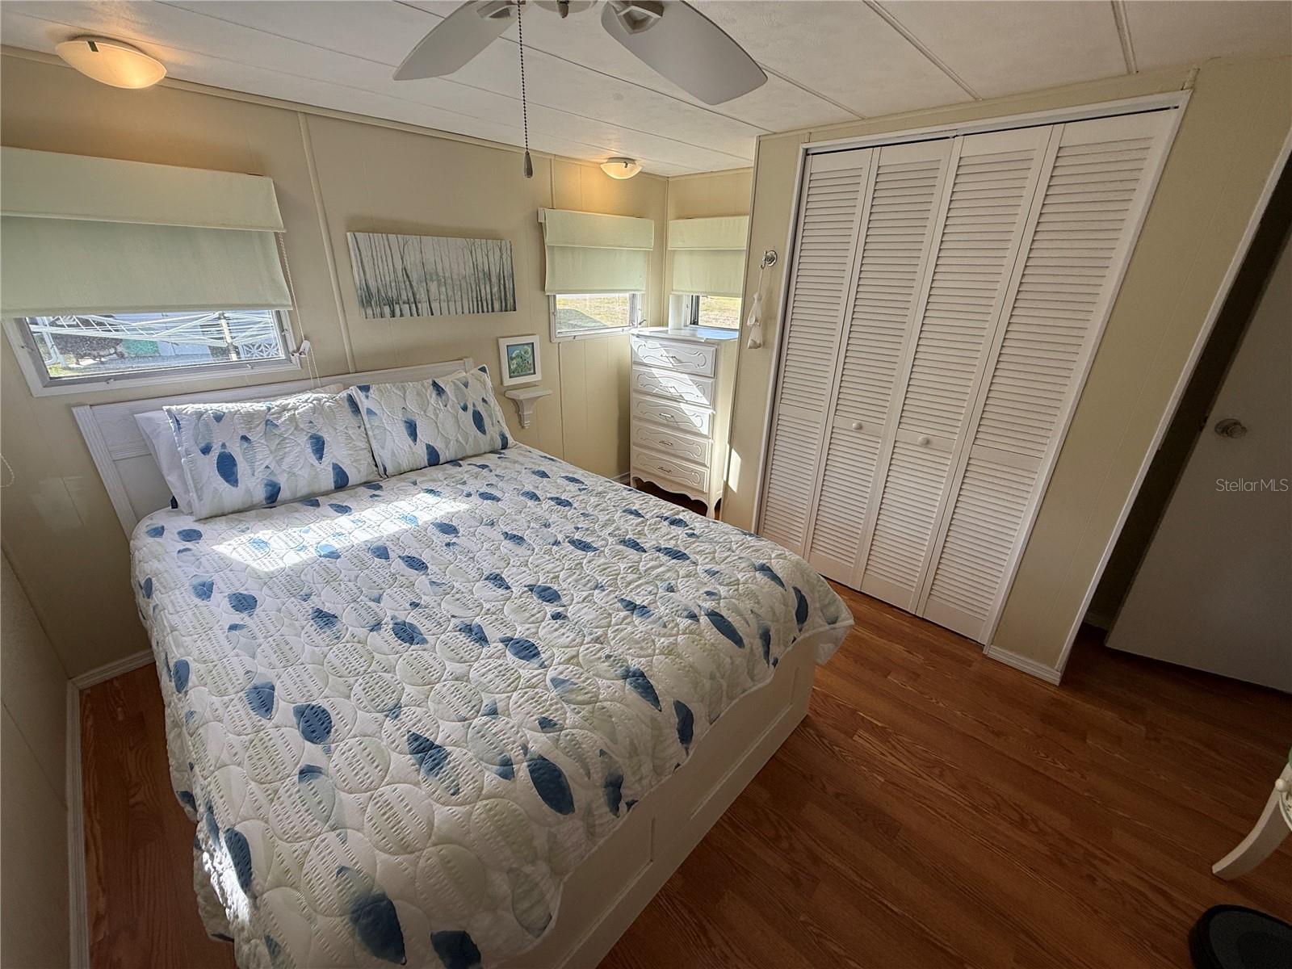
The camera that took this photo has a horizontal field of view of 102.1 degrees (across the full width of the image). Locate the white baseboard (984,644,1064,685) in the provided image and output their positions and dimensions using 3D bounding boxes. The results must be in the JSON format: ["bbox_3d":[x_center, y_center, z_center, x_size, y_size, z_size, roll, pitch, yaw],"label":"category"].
[{"bbox_3d":[1.634,0.777,2.260,0.260,0.065,0.016,23,30,40],"label":"white baseboard"}]

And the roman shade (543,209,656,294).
[{"bbox_3d":[-0.268,-1.366,3.115,0.065,0.430,0.830,23,30,40],"label":"roman shade"}]

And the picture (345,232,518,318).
[{"bbox_3d":[-0.978,-0.997,2.514,0.038,0.348,0.770,23,30,40],"label":"picture"}]

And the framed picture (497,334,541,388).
[{"bbox_3d":[-0.710,-0.706,2.960,0.022,0.254,0.254,23,30,40],"label":"framed picture"}]

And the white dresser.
[{"bbox_3d":[0.288,-0.391,3.482,0.710,1.174,0.410,23,30,40],"label":"white dresser"}]

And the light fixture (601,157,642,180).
[{"bbox_3d":[-0.135,-1.727,2.871,0.230,0.091,0.230,2,23,-1],"label":"light fixture"}]

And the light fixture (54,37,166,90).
[{"bbox_3d":[-1.501,-1.182,1.479,0.228,0.090,0.228,23,30,40],"label":"light fixture"}]

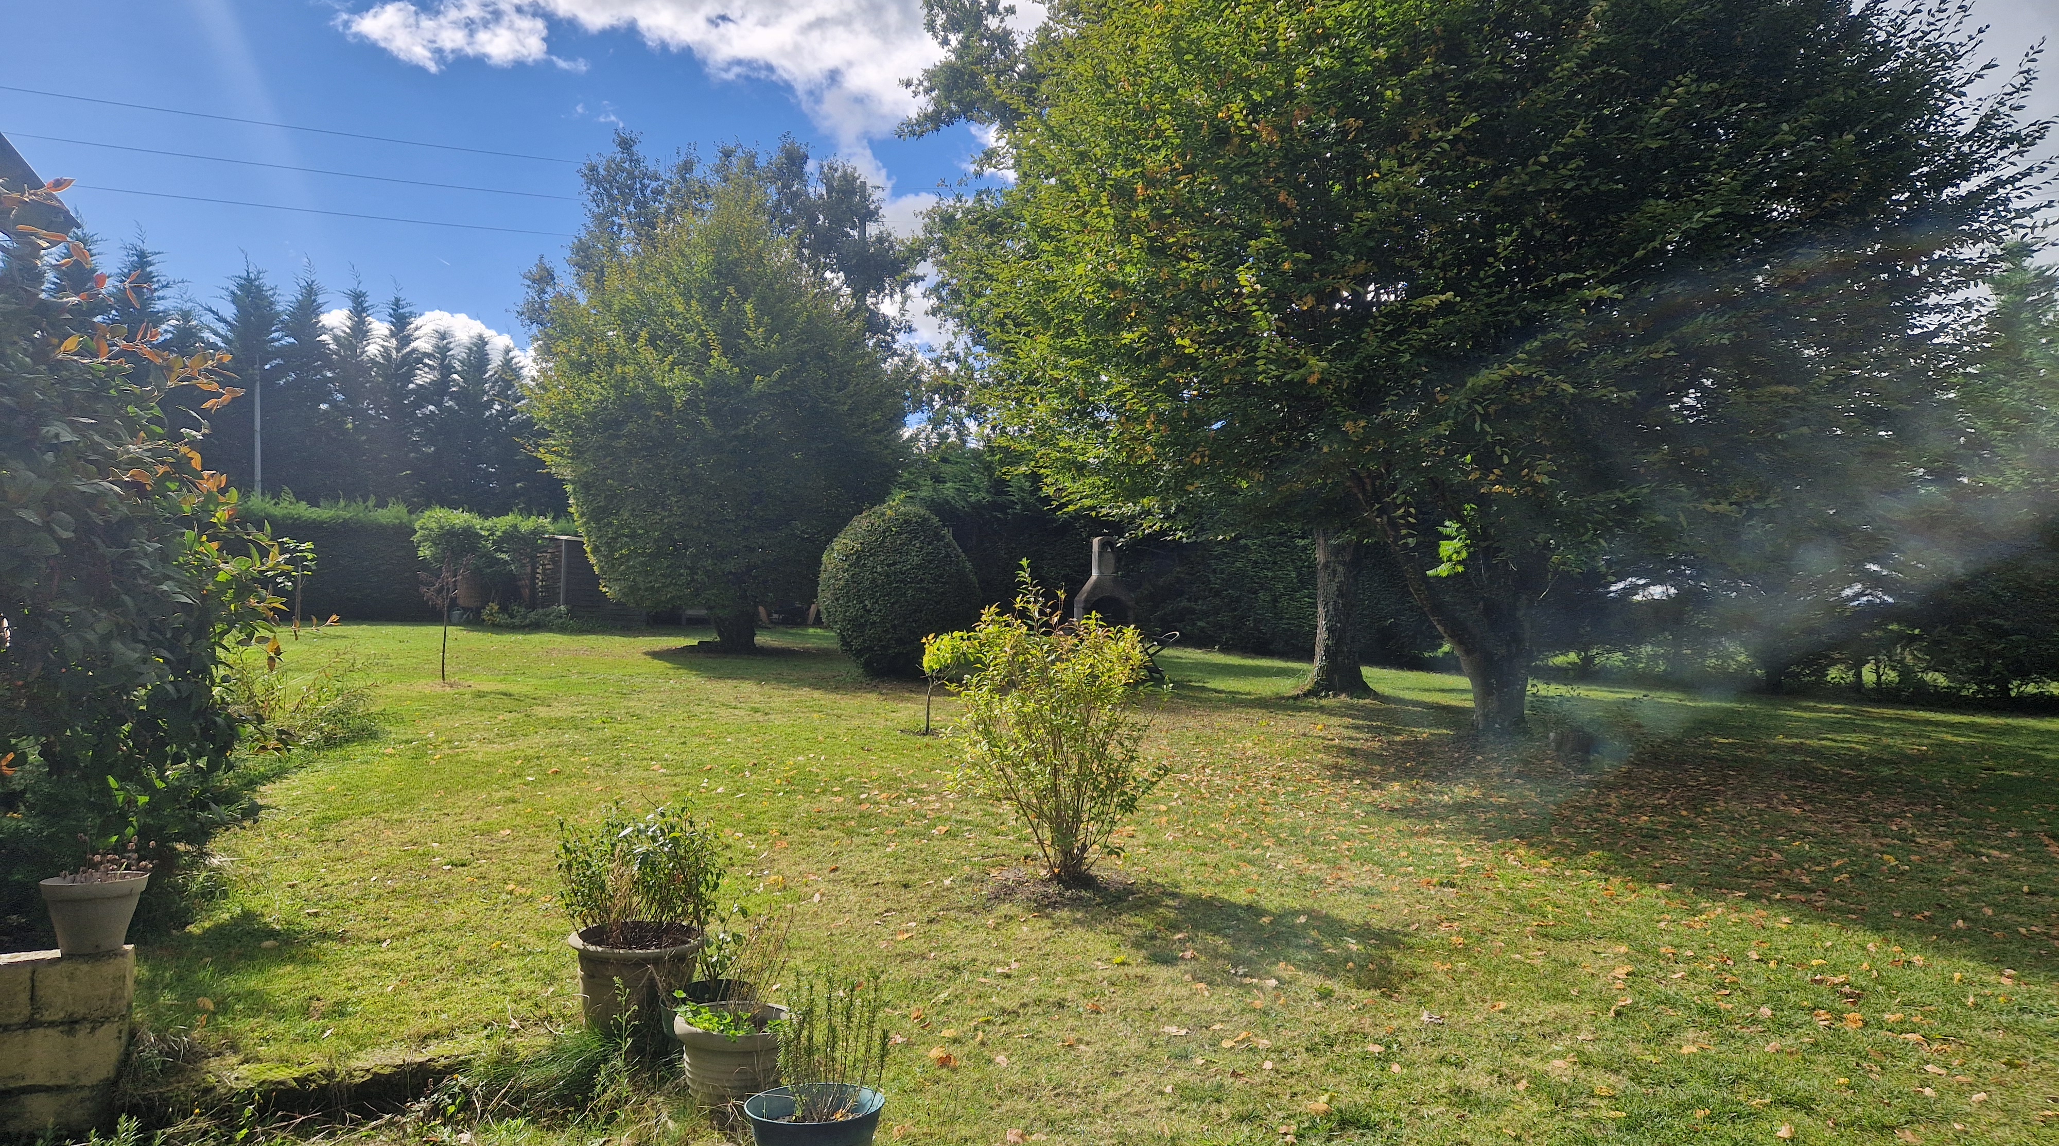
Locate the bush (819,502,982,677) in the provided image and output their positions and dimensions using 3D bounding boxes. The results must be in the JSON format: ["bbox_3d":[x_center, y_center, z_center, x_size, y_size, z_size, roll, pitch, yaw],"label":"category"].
[{"bbox_3d":[-1.590,0.168,16.800,2.000,2.094,2.000,0,-1,0],"label":"bush"}]

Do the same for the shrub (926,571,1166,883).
[{"bbox_3d":[0.120,0.682,6.200,1.020,1.385,1.000,0,-1,0],"label":"shrub"}]

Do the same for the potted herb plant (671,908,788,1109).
[{"bbox_3d":[-0.798,1.155,3.680,0.330,0.480,0.330,0,-1,0],"label":"potted herb plant"}]

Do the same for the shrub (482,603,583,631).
[{"bbox_3d":[-9.310,0.810,25.500,1.850,0.510,1.100,0,-1,0],"label":"shrub"}]

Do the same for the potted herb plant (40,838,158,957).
[{"bbox_3d":[-2.648,0.906,3.880,0.260,0.319,0.260,0,-1,0],"label":"potted herb plant"}]

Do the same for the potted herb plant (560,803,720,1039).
[{"bbox_3d":[-1.238,1.082,4.360,0.520,0.682,0.490,0,-1,0],"label":"potted herb plant"}]

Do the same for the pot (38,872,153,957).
[{"bbox_3d":[-2.651,0.963,3.880,0.250,0.214,0.250,0,-1,0],"label":"pot"}]

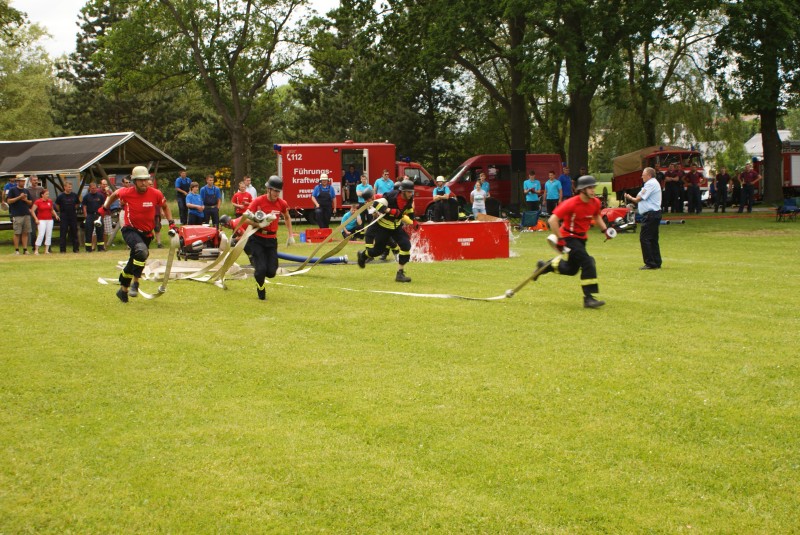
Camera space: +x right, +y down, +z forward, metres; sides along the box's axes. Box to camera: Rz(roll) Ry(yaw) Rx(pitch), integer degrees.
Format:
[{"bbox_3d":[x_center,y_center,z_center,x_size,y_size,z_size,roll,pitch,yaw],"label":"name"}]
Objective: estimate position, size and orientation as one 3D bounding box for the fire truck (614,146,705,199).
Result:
[{"bbox_3d":[11.398,-3.909,50.800,2.370,2.700,5.700,-1,2,-8],"label":"fire truck"}]

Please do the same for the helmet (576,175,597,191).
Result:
[{"bbox_3d":[2.408,-1.096,14.950,0.285,0.180,0.240,-2,3,24],"label":"helmet"}]

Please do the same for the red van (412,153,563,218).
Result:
[{"bbox_3d":[3.967,-3.292,47.300,5.200,2.600,1.980,-1,4,-8],"label":"red van"}]

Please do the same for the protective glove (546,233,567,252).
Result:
[{"bbox_3d":[2.028,-0.303,14.800,0.180,0.150,0.120,17,8,13],"label":"protective glove"}]

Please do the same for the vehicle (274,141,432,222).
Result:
[{"bbox_3d":[-1.274,-3.215,44.000,6.550,3.000,2.150,0,4,-6],"label":"vehicle"}]

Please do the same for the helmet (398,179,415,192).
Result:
[{"bbox_3d":[0.117,-1.321,18.800,0.240,0.175,0.280,-4,11,-45],"label":"helmet"}]

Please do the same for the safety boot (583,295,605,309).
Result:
[{"bbox_3d":[2.522,0.445,15.000,0.290,0.180,0.110,-4,3,12],"label":"safety boot"}]

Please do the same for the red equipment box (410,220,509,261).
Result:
[{"bbox_3d":[1.190,-0.575,24.900,2.100,0.800,1.000,-2,5,-24],"label":"red equipment box"}]

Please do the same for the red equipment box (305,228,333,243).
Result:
[{"bbox_3d":[-2.100,-0.833,30.100,0.680,0.360,0.450,0,4,0],"label":"red equipment box"}]

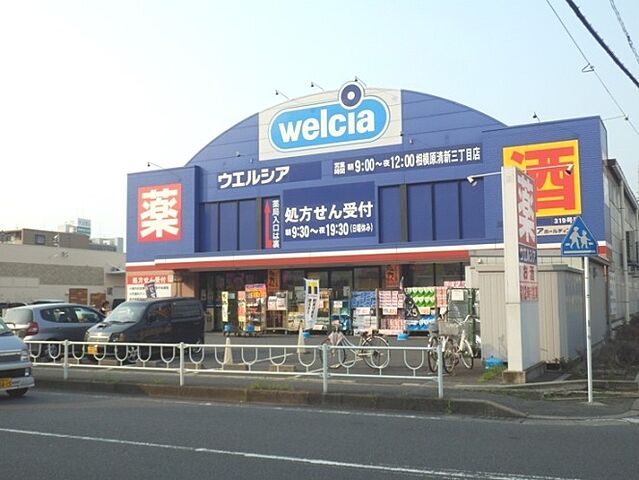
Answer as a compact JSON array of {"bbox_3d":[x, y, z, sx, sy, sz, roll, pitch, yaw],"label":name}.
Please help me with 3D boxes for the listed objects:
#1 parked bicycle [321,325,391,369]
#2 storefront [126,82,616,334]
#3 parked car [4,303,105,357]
[{"bbox_3d":[0.766,2.292,17.727,1.770,1.000,0.570,-3,-5,32],"label":"parked bicycle"},{"bbox_3d":[0.457,-1.182,33.586,22.000,10.200,3.000,-3,-5,30],"label":"storefront"},{"bbox_3d":[-7.321,2.570,23.329,1.660,1.520,3.750,-3,-5,28],"label":"parked car"}]

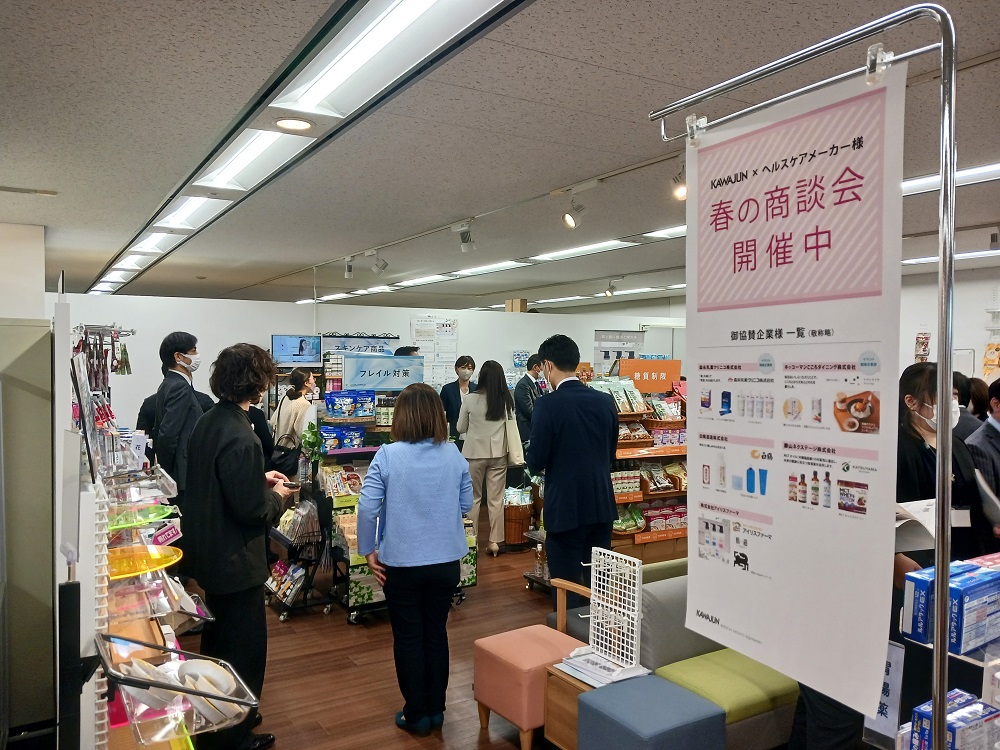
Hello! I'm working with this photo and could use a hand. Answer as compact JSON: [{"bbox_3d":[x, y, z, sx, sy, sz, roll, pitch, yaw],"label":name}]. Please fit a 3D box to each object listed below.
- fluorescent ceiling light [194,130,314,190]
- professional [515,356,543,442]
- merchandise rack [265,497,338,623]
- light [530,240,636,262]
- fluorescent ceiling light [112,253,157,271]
[{"bbox_3d":[-1.245,-1.071,3.847,0.294,0.085,1.242,0,1,-31],"label":"fluorescent ceiling light"},{"bbox_3d":[0.348,0.646,8.217,0.330,1.720,0.500,1,1,18],"label":"professional"},{"bbox_3d":[-1.345,1.164,5.191,0.370,0.790,0.480,0,1,-31],"label":"merchandise rack"},{"bbox_3d":[0.721,-1.123,6.899,0.294,0.085,1.242,0,1,-31],"label":"light"},{"bbox_3d":[-3.743,-1.164,7.966,0.300,0.090,1.230,-1,2,-31],"label":"fluorescent ceiling light"}]

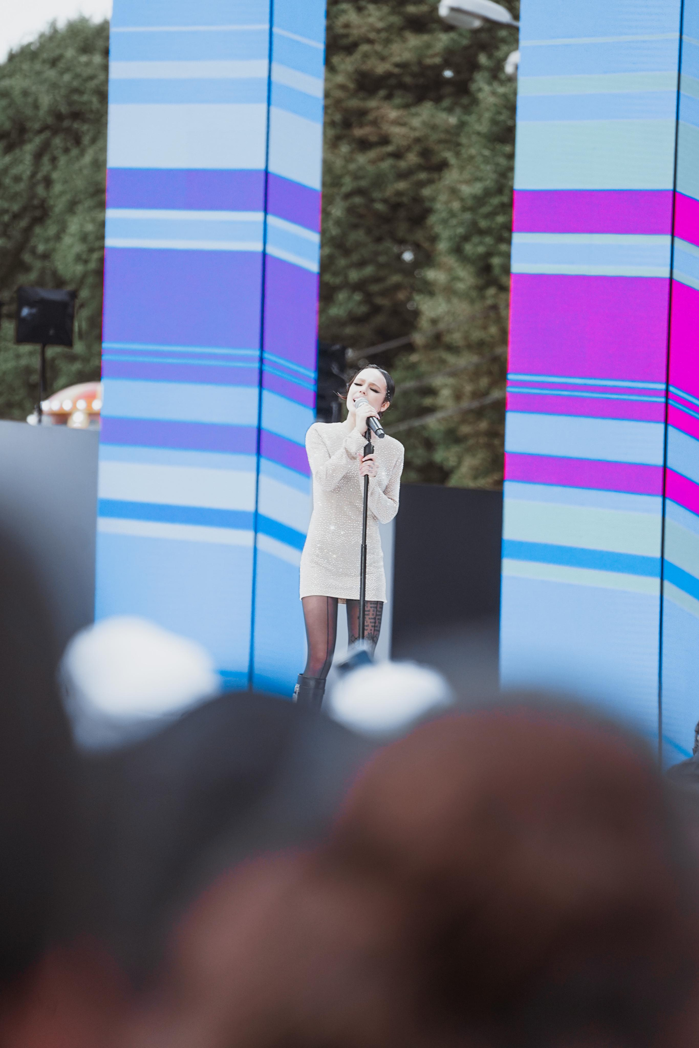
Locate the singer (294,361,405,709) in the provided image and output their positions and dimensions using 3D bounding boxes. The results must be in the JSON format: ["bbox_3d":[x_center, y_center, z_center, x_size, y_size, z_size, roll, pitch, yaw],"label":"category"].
[{"bbox_3d":[0.000,0.193,23.800,0.470,1.680,0.380,1,-1,12],"label":"singer"}]

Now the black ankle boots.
[{"bbox_3d":[-0.167,0.817,23.750,0.140,0.370,0.270,1,-1,21],"label":"black ankle boots"}]

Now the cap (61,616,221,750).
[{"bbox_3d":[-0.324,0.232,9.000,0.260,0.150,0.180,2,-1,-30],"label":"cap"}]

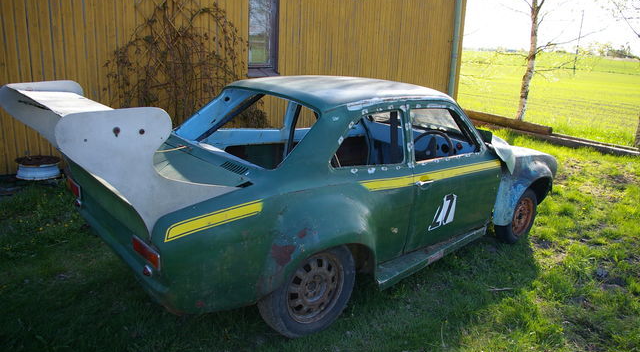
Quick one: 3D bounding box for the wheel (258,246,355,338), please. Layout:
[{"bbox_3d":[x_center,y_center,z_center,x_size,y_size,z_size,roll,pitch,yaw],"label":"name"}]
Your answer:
[{"bbox_3d":[-0.064,0.578,2.600,0.590,0.590,0.185,-9,20,-41],"label":"wheel"}]

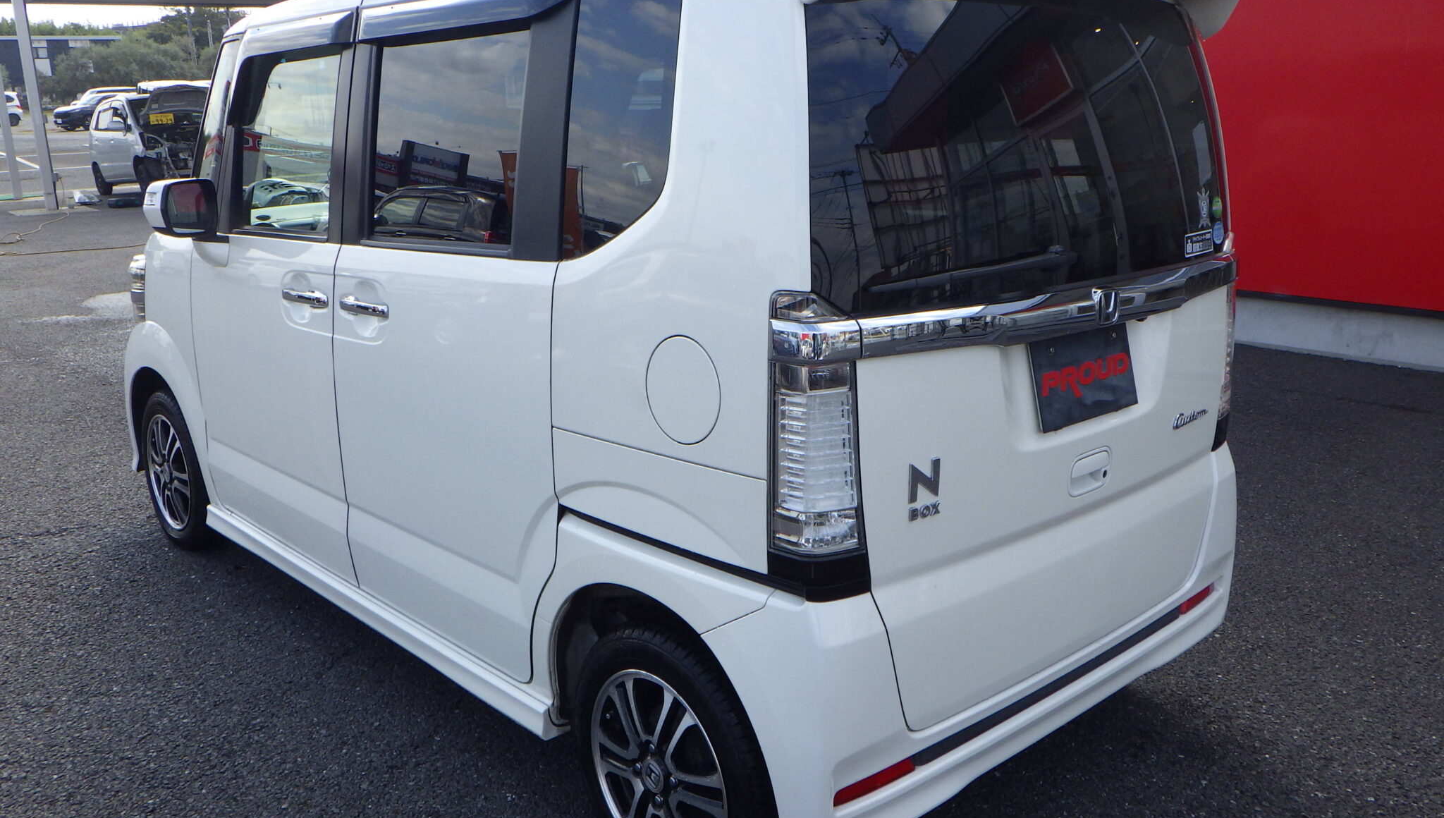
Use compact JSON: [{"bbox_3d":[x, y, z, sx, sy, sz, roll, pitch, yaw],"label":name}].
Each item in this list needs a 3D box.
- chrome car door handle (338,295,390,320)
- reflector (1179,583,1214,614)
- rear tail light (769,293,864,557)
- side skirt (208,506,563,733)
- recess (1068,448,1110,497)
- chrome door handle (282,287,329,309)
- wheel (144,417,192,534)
[{"bbox_3d":[-0.808,-0.227,2.638,0.037,0.037,0.205,-12,18,-42],"label":"chrome car door handle"},{"bbox_3d":[1.061,0.421,2.625,0.025,0.026,0.180,12,18,41],"label":"reflector"},{"bbox_3d":[0.146,0.024,1.726,0.140,0.410,0.115,-12,18,-41],"label":"rear tail light"},{"bbox_3d":[-0.941,0.465,2.980,0.095,0.100,1.830,-12,18,-41],"label":"side skirt"},{"bbox_3d":[0.666,0.113,2.144,0.140,0.084,0.035,-12,18,-41],"label":"recess"},{"bbox_3d":[-1.018,-0.270,2.859,0.037,0.037,0.212,-12,18,-42],"label":"chrome door handle"},{"bbox_3d":[-1.784,0.203,3.908,0.130,0.384,0.384,-12,18,-41],"label":"wheel"}]

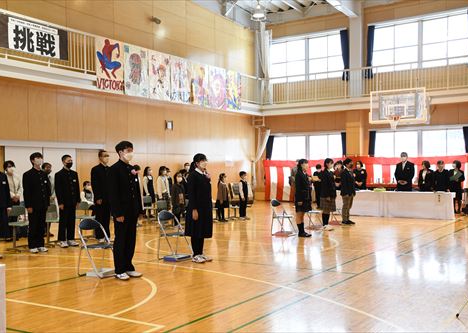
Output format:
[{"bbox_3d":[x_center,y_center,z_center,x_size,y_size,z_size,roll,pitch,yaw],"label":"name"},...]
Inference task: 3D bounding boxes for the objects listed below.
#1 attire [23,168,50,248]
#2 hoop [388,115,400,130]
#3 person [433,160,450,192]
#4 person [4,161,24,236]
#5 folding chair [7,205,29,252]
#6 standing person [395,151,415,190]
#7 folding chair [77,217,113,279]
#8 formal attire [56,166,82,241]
[{"bbox_3d":[-3.424,0.727,9.427,0.280,1.390,0.470,-1,-1,34],"label":"attire"},{"bbox_3d":[5.212,-1.397,17.583,0.450,0.460,0.480,-1,-1,34],"label":"hoop"},{"bbox_3d":[6.296,0.627,16.431,0.450,1.620,0.300,-1,-1,33],"label":"person"},{"bbox_3d":[-4.571,0.689,11.192,0.290,1.610,0.450,-1,-1,34],"label":"person"},{"bbox_3d":[-3.755,1.096,9.666,0.460,0.780,0.440,-1,-1,33],"label":"folding chair"},{"bbox_3d":[5.123,0.531,16.242,0.550,1.840,0.330,-1,-1,33],"label":"standing person"},{"bbox_3d":[-1.744,1.049,7.169,0.470,0.760,0.470,-1,-1,33],"label":"folding chair"},{"bbox_3d":[-3.141,0.725,10.255,0.270,1.400,0.460,-1,-1,33],"label":"formal attire"}]

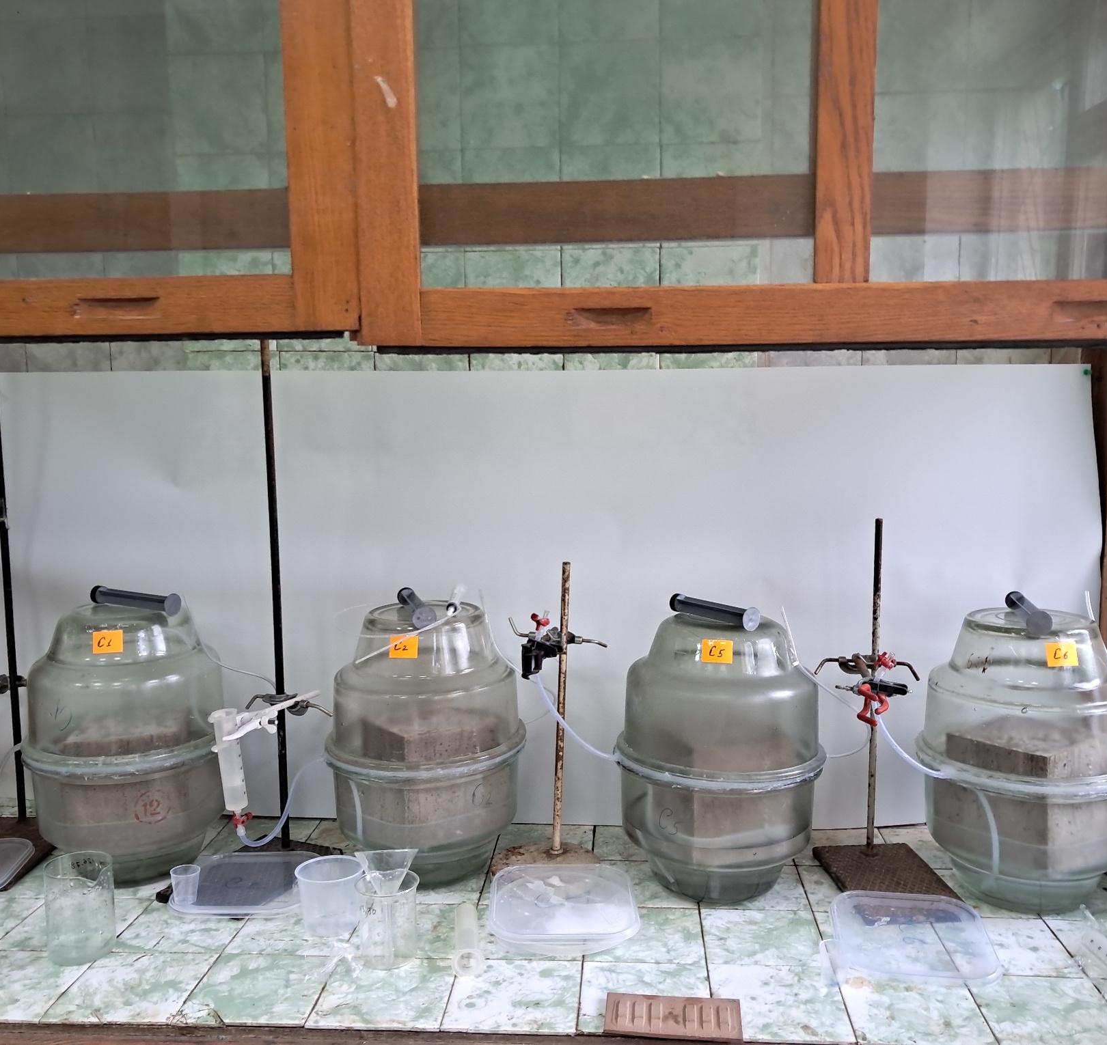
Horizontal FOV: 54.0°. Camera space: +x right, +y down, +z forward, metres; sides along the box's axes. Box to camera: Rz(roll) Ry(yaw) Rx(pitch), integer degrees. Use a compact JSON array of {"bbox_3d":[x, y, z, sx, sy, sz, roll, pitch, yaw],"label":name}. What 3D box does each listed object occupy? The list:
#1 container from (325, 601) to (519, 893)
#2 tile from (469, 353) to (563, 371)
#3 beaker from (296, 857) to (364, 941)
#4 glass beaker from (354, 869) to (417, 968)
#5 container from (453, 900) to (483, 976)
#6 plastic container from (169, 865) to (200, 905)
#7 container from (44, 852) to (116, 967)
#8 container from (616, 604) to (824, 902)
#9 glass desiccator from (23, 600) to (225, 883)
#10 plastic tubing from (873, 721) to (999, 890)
[{"bbox_3d":[-0.185,0.319,1.602,0.293,0.382,0.293,0,6,4],"label":"container"},{"bbox_3d":[-0.057,-0.199,1.716,0.149,0.150,0.008,0,6,4],"label":"tile"},{"bbox_3d":[-0.293,0.493,1.429,0.090,0.075,0.088,-1,6,0],"label":"beaker"},{"bbox_3d":[-0.204,0.492,1.347,0.077,0.094,0.081,-3,7,-20],"label":"glass beaker"},{"bbox_3d":[-0.108,0.519,1.363,0.036,0.034,0.125,-1,6,-5],"label":"container"},{"bbox_3d":[-0.494,0.487,1.459,0.038,0.042,0.038,0,6,4],"label":"plastic container"},{"bbox_3d":[-0.592,0.484,1.364,0.079,0.114,0.082,-6,8,-39],"label":"container"},{"bbox_3d":[0.238,0.321,1.546,0.296,0.381,0.296,0,6,4],"label":"container"},{"bbox_3d":[-0.623,0.323,1.609,0.292,0.383,0.292,0,6,4],"label":"glass desiccator"},{"bbox_3d":[0.529,0.391,1.505,0.135,0.200,0.155,0,6,4],"label":"plastic tubing"}]

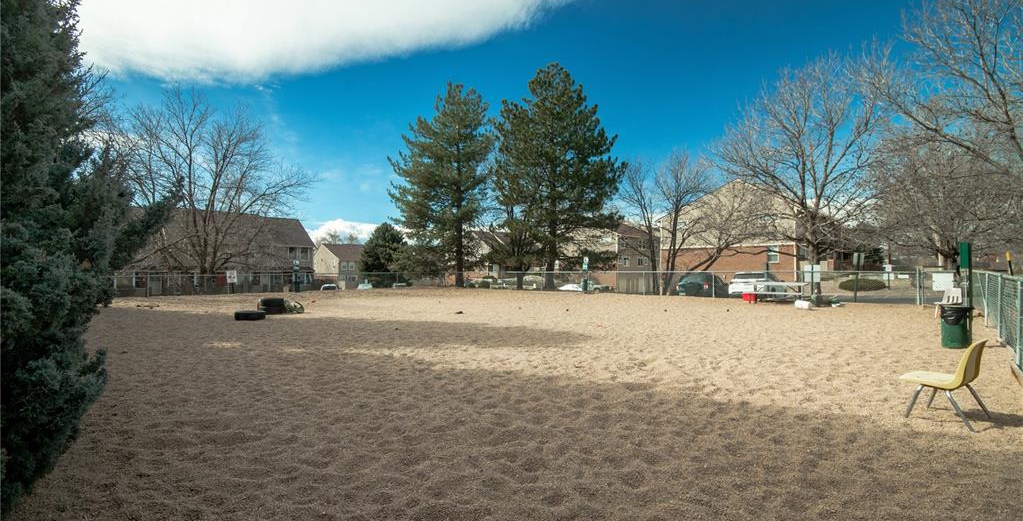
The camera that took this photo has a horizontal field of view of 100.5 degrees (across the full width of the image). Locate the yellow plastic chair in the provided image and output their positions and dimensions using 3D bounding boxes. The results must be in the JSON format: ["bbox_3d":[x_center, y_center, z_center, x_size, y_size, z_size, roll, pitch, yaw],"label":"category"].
[{"bbox_3d":[4.110,1.120,4.030,0.500,0.760,0.560,0,0,-33],"label":"yellow plastic chair"}]

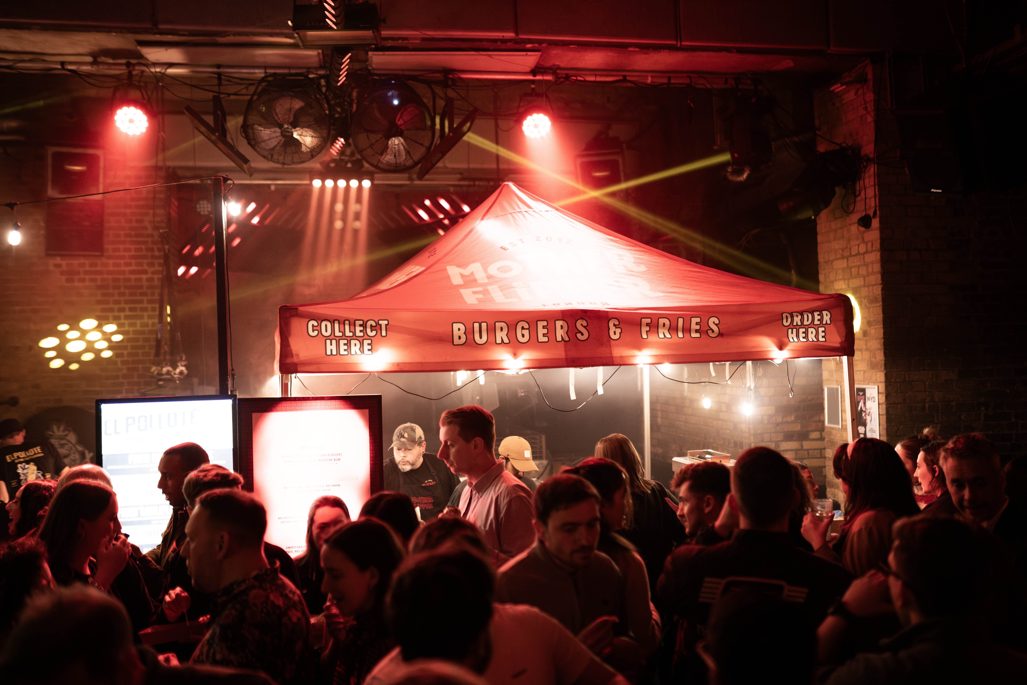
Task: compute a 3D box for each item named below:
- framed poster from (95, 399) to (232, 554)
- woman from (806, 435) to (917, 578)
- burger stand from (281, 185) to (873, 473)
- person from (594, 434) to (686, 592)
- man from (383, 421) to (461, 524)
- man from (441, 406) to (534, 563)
[{"bbox_3d":[-1.549,0.682,4.499,0.596,0.870,0.060,-1,-2,-14],"label":"framed poster"},{"bbox_3d":[1.361,1.213,3.778,0.390,1.700,0.480,-3,-2,38],"label":"woman"},{"bbox_3d":[0.026,0.560,6.467,3.020,3.214,3.020,-1,-2,-14],"label":"burger stand"},{"bbox_3d":[0.566,1.262,4.478,0.490,1.680,0.400,-1,-2,-20],"label":"person"},{"bbox_3d":[-0.497,1.285,5.478,0.550,1.740,0.400,-1,-1,-3],"label":"man"},{"bbox_3d":[-0.072,1.173,3.676,0.360,1.850,0.490,-1,-2,-20],"label":"man"}]

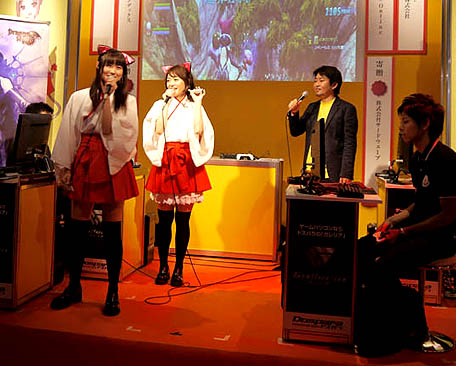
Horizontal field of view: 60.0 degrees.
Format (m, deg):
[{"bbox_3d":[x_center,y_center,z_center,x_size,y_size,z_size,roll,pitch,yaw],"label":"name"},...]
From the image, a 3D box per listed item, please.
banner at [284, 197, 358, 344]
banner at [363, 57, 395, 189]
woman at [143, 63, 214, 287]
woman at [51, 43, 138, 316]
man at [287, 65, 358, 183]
[{"bbox_3d":[0.479,0.457,2.048,0.365,0.745,0.050,2,3,6],"label":"banner"},{"bbox_3d":[1.501,-0.515,3.950,0.285,1.490,0.030,2,4,8],"label":"banner"},{"bbox_3d":[-0.355,-0.066,2.925,0.520,1.628,0.380,2,3,-2],"label":"woman"},{"bbox_3d":[-0.798,-0.025,2.403,0.500,1.582,0.420,1,3,-6],"label":"woman"},{"bbox_3d":[0.739,-0.091,3.251,0.500,1.710,0.430,4,4,37],"label":"man"}]

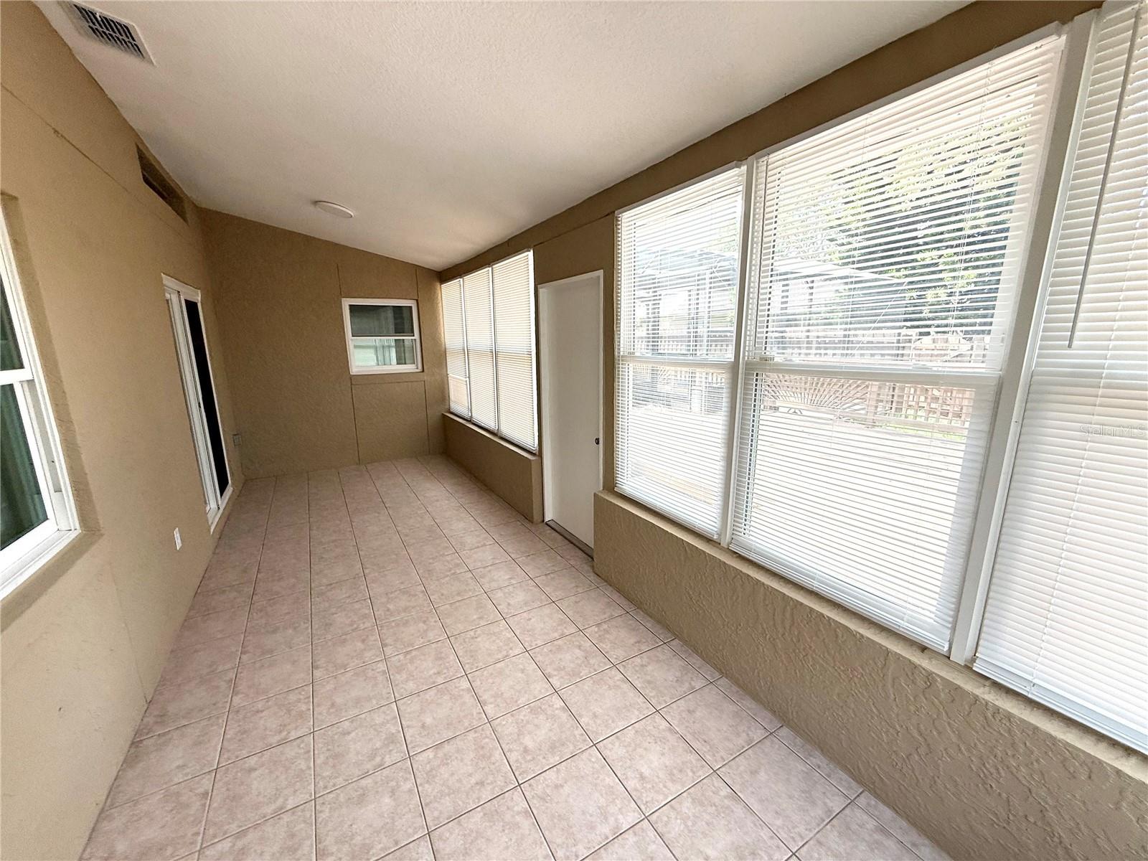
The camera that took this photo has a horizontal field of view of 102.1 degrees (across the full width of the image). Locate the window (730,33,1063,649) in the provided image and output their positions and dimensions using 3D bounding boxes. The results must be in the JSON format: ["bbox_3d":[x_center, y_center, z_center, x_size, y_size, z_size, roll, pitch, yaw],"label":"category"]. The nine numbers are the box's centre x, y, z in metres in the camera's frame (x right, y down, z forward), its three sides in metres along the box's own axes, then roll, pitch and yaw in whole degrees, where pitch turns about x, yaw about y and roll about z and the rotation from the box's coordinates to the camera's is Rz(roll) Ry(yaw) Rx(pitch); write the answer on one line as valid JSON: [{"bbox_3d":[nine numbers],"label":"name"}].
[{"bbox_3d":[0.976,-0.202,1.722,0.050,1.744,0.919,-8,14,-29],"label":"window"}]

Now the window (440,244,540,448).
[{"bbox_3d":[-1.034,-0.875,5.181,0.080,1.724,2.941,-8,14,-29],"label":"window"}]

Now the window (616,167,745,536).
[{"bbox_3d":[0.492,-0.369,2.550,0.050,1.744,0.919,-8,14,-29],"label":"window"}]

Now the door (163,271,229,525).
[{"bbox_3d":[-3.405,-0.296,4.252,0.100,2.045,1.453,-8,14,-29],"label":"door"}]

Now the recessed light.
[{"bbox_3d":[-2.110,-1.942,4.089,0.317,0.050,0.317,6,7,-31],"label":"recessed light"}]

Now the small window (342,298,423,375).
[{"bbox_3d":[-2.453,-1.216,6.024,0.899,0.950,0.080,-8,14,-29],"label":"small window"}]

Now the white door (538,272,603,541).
[{"bbox_3d":[-0.029,-0.109,3.598,0.080,2.038,0.929,-8,14,-29],"label":"white door"}]

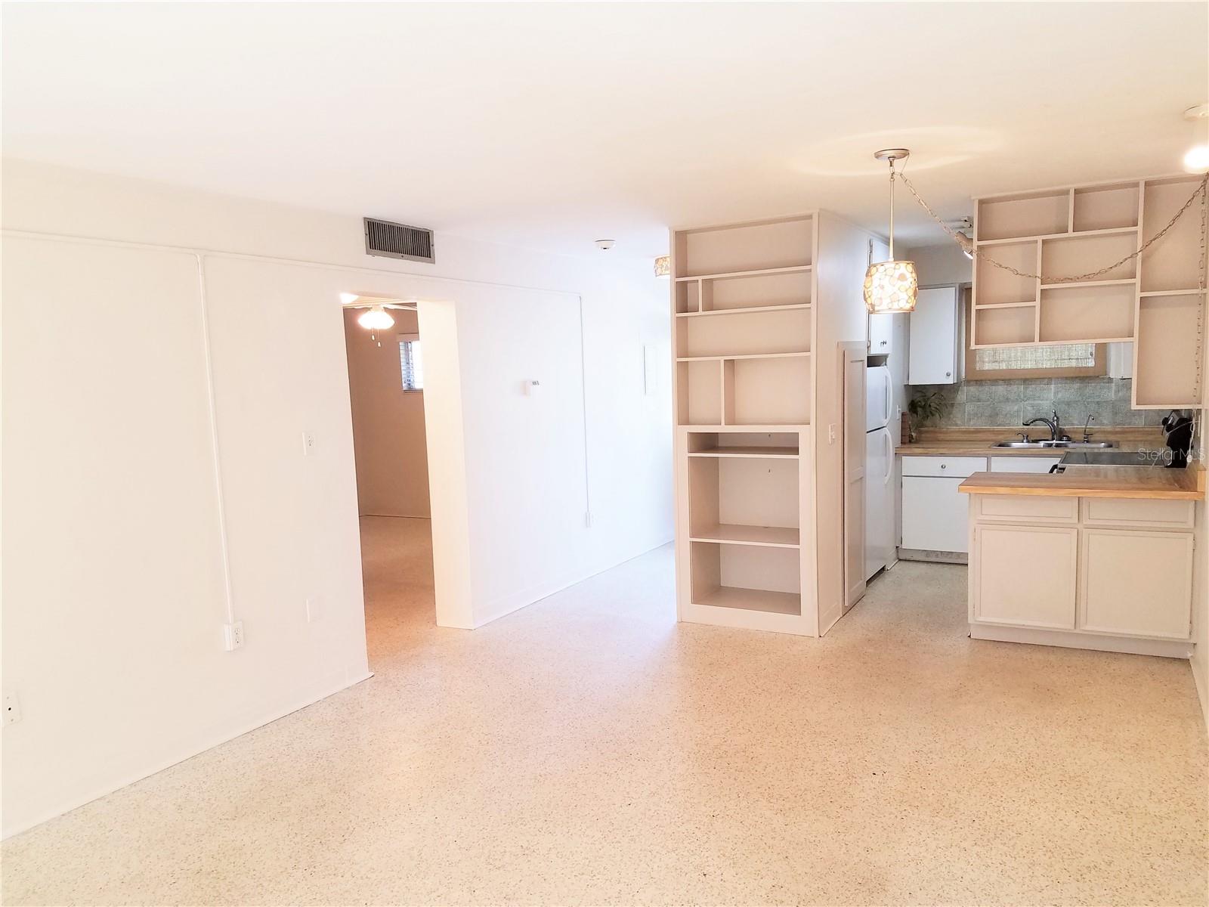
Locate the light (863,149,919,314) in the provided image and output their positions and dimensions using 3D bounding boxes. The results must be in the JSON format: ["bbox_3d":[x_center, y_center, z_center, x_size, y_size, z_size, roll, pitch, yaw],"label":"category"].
[{"bbox_3d":[1.173,-0.900,3.711,0.216,0.640,0.216,1,6,29],"label":"light"}]

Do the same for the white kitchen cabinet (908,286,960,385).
[{"bbox_3d":[2.682,-0.965,7.403,0.395,0.792,0.360,1,6,29],"label":"white kitchen cabinet"}]

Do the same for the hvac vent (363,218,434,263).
[{"bbox_3d":[-1.130,-1.190,5.100,0.025,0.193,0.575,1,6,29],"label":"hvac vent"}]

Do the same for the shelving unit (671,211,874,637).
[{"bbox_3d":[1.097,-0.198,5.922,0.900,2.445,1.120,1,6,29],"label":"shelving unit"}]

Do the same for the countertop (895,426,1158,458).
[{"bbox_3d":[3.281,-0.094,7.019,1.850,0.155,0.630,1,6,29],"label":"countertop"}]

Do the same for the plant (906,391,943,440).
[{"bbox_3d":[2.655,-0.300,7.516,0.290,0.425,0.280,1,6,29],"label":"plant"}]

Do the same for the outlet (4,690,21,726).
[{"bbox_3d":[-2.156,0.928,3.297,0.010,0.114,0.070,1,6,29],"label":"outlet"}]

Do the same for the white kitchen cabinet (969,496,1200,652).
[{"bbox_3d":[2.676,0.620,5.146,1.080,0.855,0.600,1,6,29],"label":"white kitchen cabinet"}]

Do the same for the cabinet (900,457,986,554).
[{"bbox_3d":[2.743,0.366,7.250,0.645,0.760,0.600,1,6,29],"label":"cabinet"}]

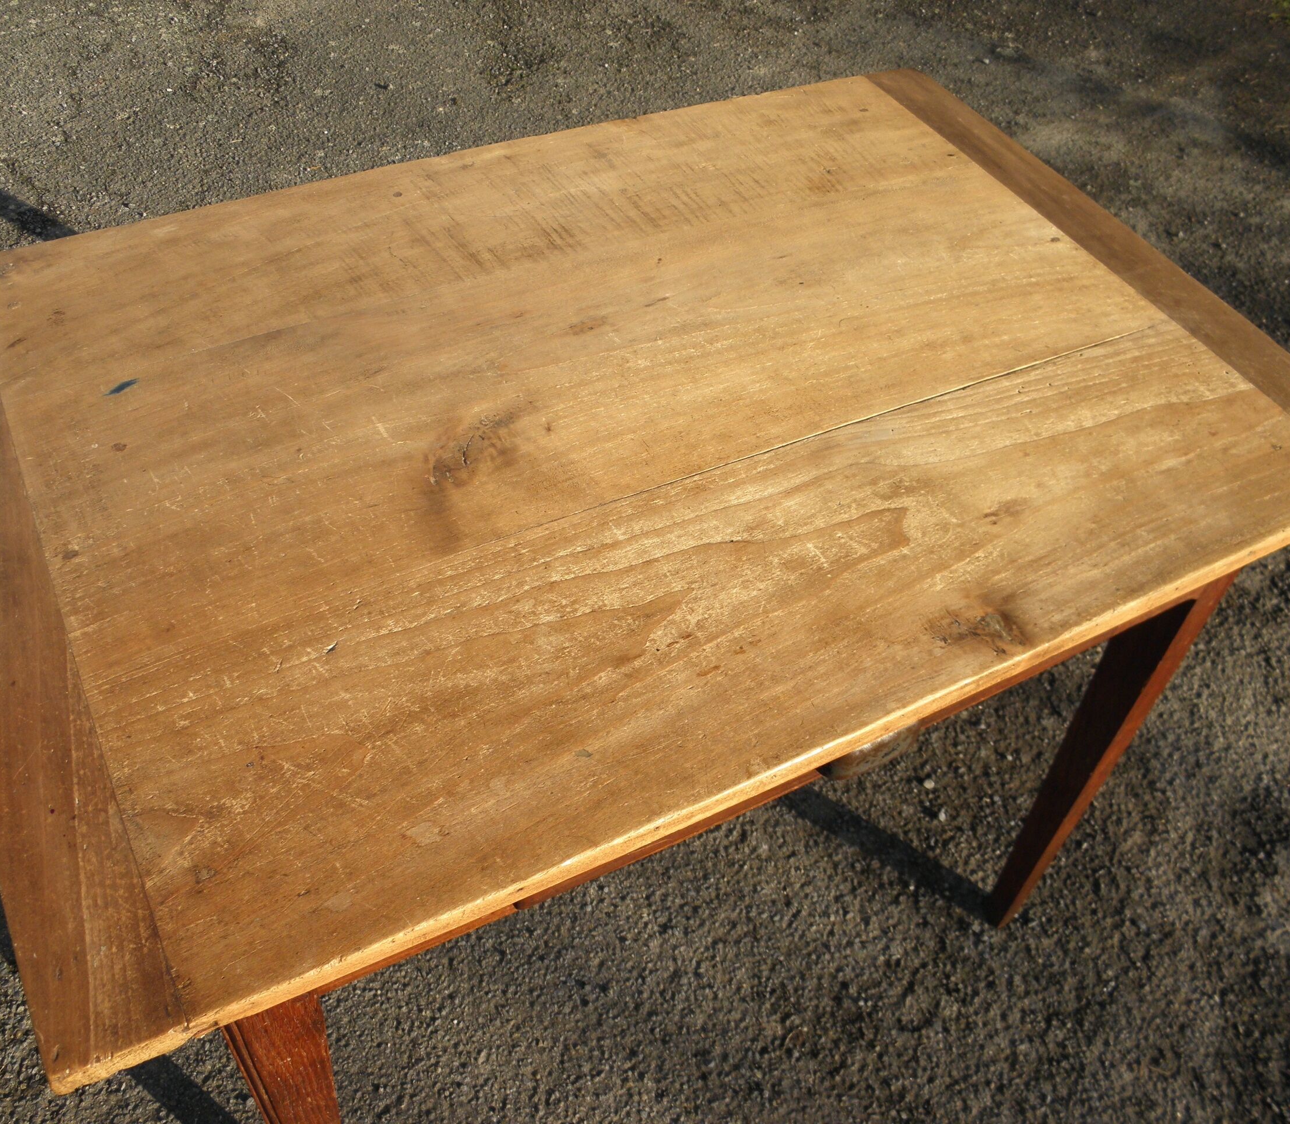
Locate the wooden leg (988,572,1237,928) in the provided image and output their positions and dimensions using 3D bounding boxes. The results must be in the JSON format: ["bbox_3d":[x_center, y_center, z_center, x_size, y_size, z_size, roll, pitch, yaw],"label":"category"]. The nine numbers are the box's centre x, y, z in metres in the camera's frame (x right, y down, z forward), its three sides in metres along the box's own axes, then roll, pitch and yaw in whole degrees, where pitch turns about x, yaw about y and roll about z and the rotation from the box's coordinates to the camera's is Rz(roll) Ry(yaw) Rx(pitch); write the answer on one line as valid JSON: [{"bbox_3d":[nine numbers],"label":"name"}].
[{"bbox_3d":[0.426,0.162,1.150,0.055,0.723,0.058,-20,53,-22],"label":"wooden leg"}]

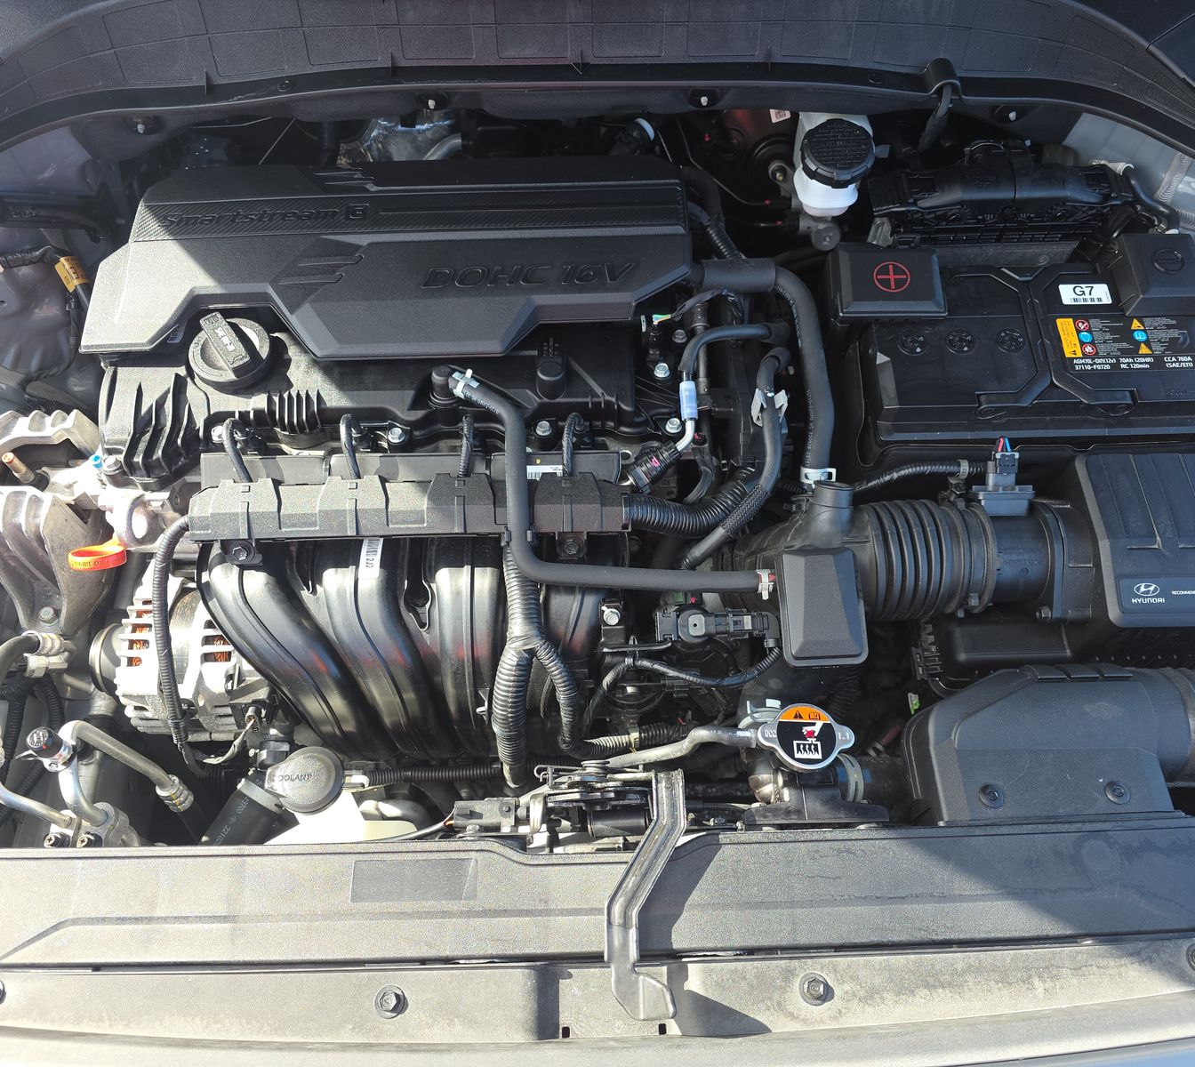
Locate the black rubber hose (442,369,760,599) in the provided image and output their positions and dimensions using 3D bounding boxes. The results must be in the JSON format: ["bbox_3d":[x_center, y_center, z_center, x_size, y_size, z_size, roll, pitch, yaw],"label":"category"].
[{"bbox_3d":[0.012,-0.036,0.680,0.242,0.090,0.160,-1,65,-1],"label":"black rubber hose"}]

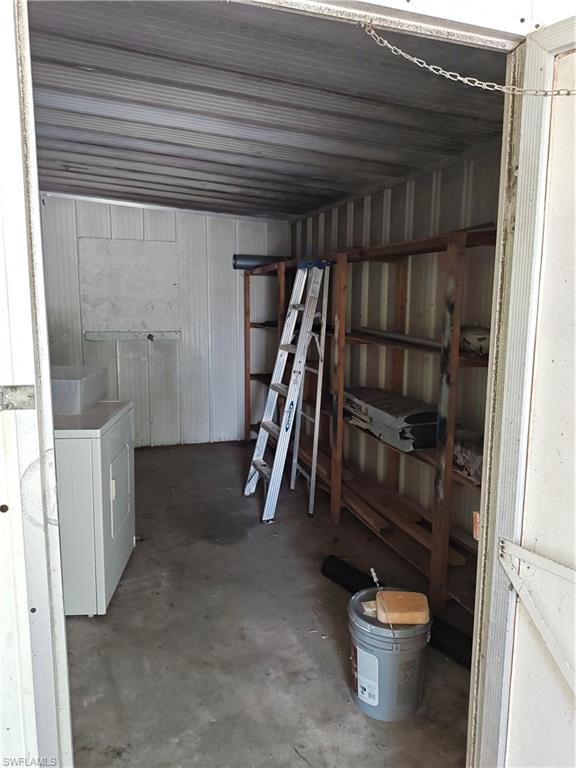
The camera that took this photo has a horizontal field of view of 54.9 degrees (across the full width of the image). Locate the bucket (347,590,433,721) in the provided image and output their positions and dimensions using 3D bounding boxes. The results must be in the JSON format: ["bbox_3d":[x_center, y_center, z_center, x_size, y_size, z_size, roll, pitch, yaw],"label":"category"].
[{"bbox_3d":[0.382,1.024,2.120,0.305,0.372,0.305,1,8,0],"label":"bucket"}]

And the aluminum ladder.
[{"bbox_3d":[-0.044,0.025,4.107,0.485,1.810,0.619,-2,8,-18],"label":"aluminum ladder"}]

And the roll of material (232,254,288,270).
[{"bbox_3d":[-0.257,-1.288,5.894,0.680,0.155,0.155,-3,8,-24],"label":"roll of material"}]

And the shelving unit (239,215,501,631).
[{"bbox_3d":[0.457,-0.008,4.206,0.570,1.860,4.390,-2,8,-18],"label":"shelving unit"}]

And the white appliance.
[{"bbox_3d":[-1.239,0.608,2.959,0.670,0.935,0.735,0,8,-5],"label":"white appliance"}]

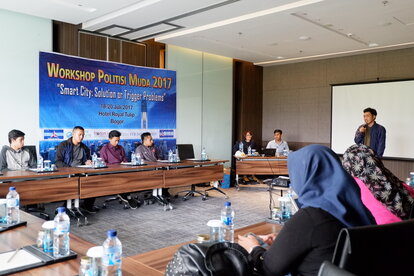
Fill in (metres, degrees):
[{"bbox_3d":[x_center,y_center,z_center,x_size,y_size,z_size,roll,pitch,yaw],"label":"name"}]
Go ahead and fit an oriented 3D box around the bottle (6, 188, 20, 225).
[{"bbox_3d":[-1.191,0.411,2.262,0.067,0.219,0.067,2,2,44],"label":"bottle"}]

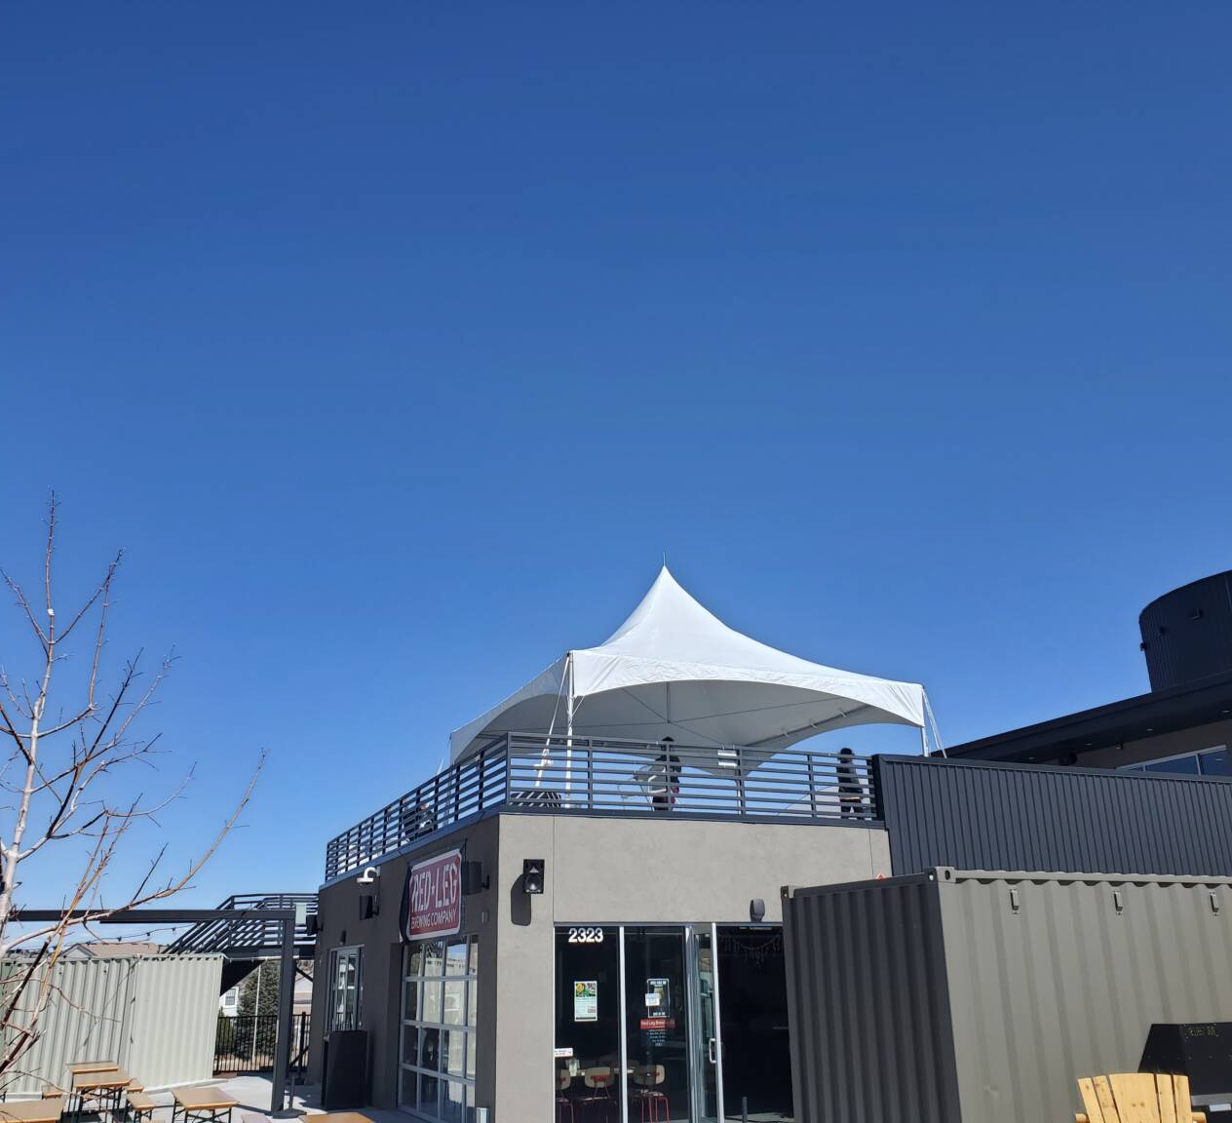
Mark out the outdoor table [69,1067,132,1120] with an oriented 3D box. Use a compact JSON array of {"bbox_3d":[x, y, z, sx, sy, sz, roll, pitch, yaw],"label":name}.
[{"bbox_3d":[-6.710,7.086,14.511,0.610,0.760,2.080,8,-22,-24],"label":"outdoor table"}]

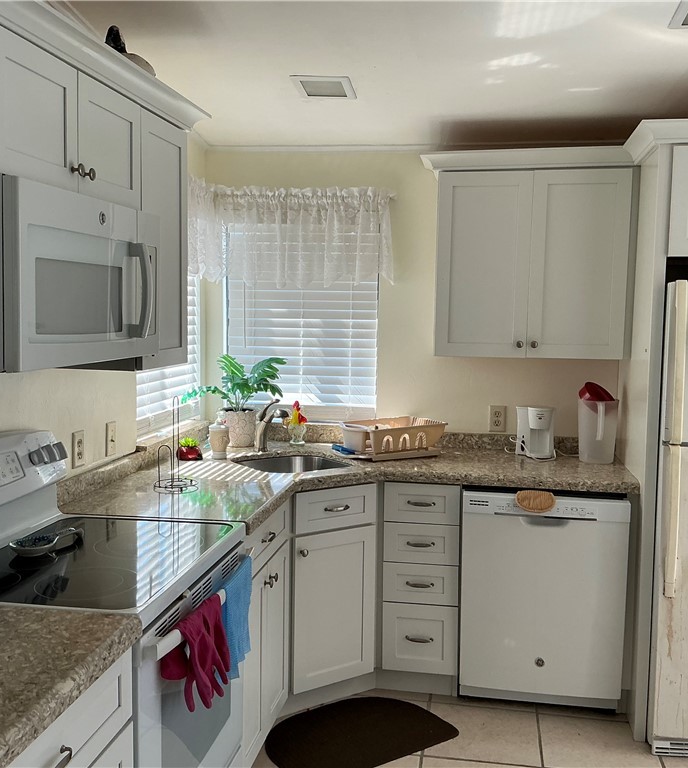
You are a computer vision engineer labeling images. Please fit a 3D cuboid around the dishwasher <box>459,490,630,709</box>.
[{"bbox_3d":[0.814,0.809,3.471,0.605,0.824,0.600,2,5,10],"label":"dishwasher"}]

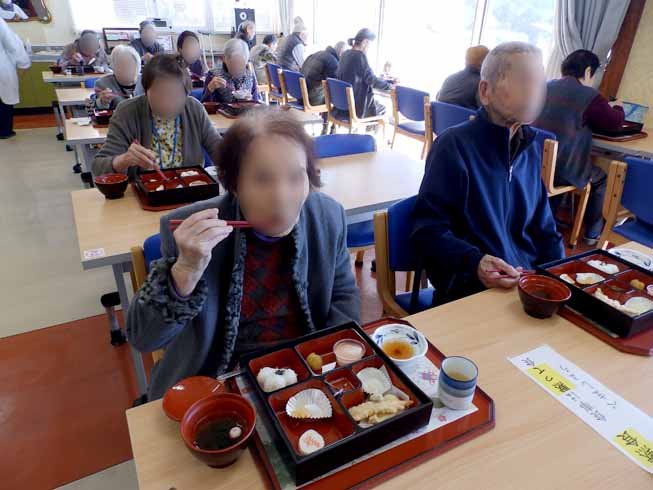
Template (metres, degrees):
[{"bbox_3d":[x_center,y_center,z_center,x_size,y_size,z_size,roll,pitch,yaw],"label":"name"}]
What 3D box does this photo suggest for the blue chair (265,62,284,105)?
[{"bbox_3d":[-0.482,-1.996,5.597,0.540,0.785,0.505,-16,34,-31],"label":"blue chair"}]

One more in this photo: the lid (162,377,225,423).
[{"bbox_3d":[-0.236,0.275,0.744,0.104,0.028,0.104,2,28,-1],"label":"lid"}]

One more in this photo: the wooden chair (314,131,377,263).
[{"bbox_3d":[0.093,-0.119,2.173,0.505,0.785,0.540,-9,31,-21],"label":"wooden chair"}]

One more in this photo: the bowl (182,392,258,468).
[{"bbox_3d":[-0.173,0.310,0.674,0.113,0.069,0.113,1,29,-1],"label":"bowl"}]

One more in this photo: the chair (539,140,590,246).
[{"bbox_3d":[1.369,-0.399,2.830,0.560,0.820,0.520,-13,32,-28],"label":"chair"}]

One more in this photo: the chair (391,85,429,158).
[{"bbox_3d":[0.908,-1.039,3.878,0.540,0.790,0.490,-14,32,-26],"label":"chair"}]

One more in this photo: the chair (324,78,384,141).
[{"bbox_3d":[0.316,-1.241,4.216,0.540,0.790,0.490,-14,32,-26],"label":"chair"}]

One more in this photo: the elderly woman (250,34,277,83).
[{"bbox_3d":[-0.819,-2.588,6.379,0.760,1.180,0.480,-13,32,-28],"label":"elderly woman"}]

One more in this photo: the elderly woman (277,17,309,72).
[{"bbox_3d":[-0.357,-2.254,5.507,0.680,1.330,0.480,-15,33,-30],"label":"elderly woman"}]

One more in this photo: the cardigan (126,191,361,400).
[{"bbox_3d":[-0.157,0.130,1.003,0.530,0.570,0.370,-7,29,-17],"label":"cardigan"}]

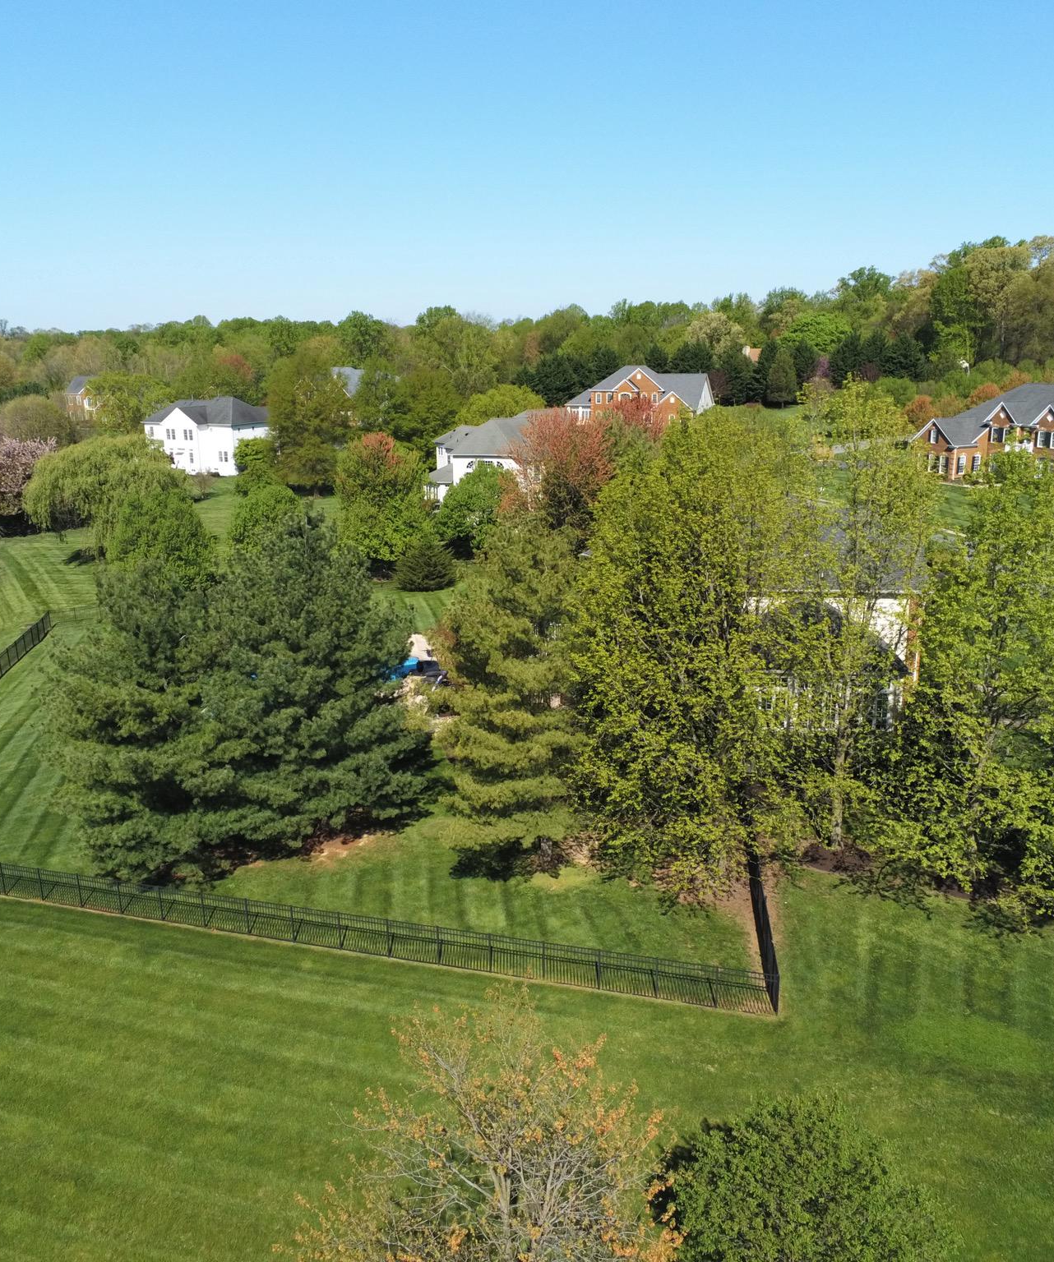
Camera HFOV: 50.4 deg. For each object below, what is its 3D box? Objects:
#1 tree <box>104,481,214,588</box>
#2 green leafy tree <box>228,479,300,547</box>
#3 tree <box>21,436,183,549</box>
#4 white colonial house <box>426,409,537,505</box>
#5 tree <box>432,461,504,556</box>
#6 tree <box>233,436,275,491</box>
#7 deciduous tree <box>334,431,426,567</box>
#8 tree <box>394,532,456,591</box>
[{"bbox_3d":[-31.301,-7.884,93.813,8.700,9.270,8.700,-6,16,-18],"label":"tree"},{"bbox_3d":[-23.066,-8.548,96.849,6.730,8.990,6.730,-5,15,-13],"label":"green leafy tree"},{"bbox_3d":[-42.569,-13.763,110.533,14.900,11.450,14.900,-7,16,-20],"label":"tree"},{"bbox_3d":[-2.166,-17.168,112.700,14.000,9.700,17.000,2,15,12],"label":"white colonial house"},{"bbox_3d":[-5.309,-10.643,98.877,6.340,8.760,6.340,-2,15,-3],"label":"tree"},{"bbox_3d":[-32.998,-19.685,134.095,4.930,7.070,4.930,-5,15,-13],"label":"tree"},{"bbox_3d":[-12.692,-10.672,94.442,7.830,12.160,7.830,-3,15,-7],"label":"deciduous tree"},{"bbox_3d":[-8.242,-5.607,89.397,4.950,4.710,4.950,-2,15,-5],"label":"tree"}]

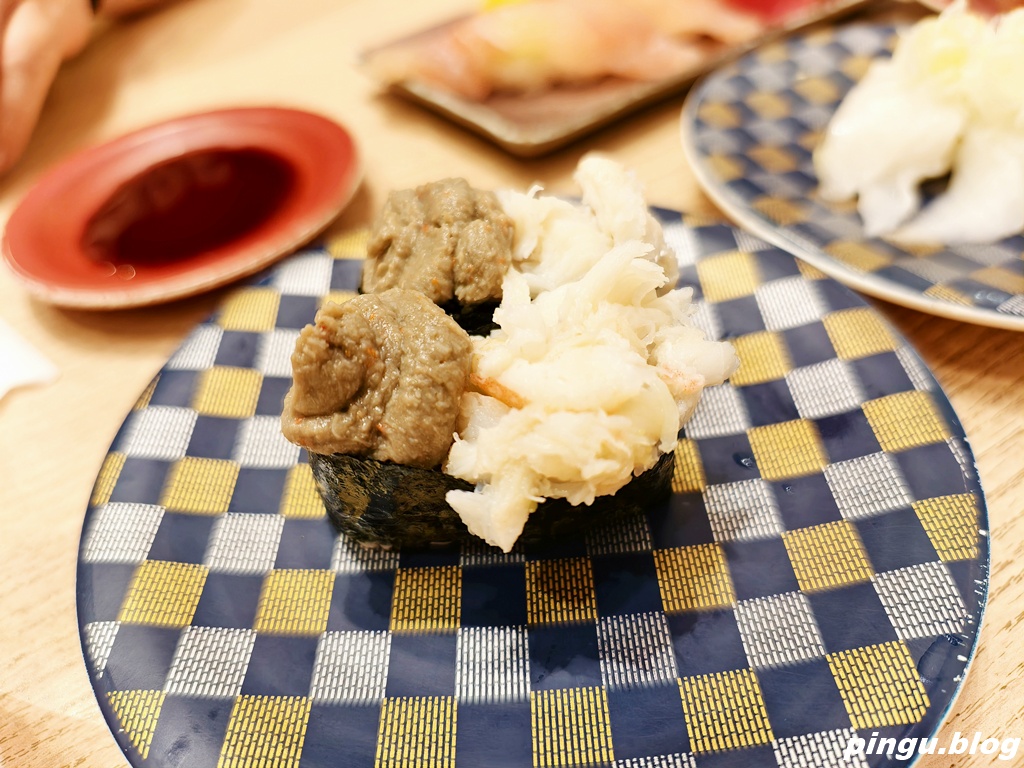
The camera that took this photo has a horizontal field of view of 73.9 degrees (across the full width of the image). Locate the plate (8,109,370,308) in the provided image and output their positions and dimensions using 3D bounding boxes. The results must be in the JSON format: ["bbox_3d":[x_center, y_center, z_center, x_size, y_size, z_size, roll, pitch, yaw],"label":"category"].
[{"bbox_3d":[-0.091,-0.050,0.200,0.097,0.018,0.097,-7,46,0],"label":"plate"}]

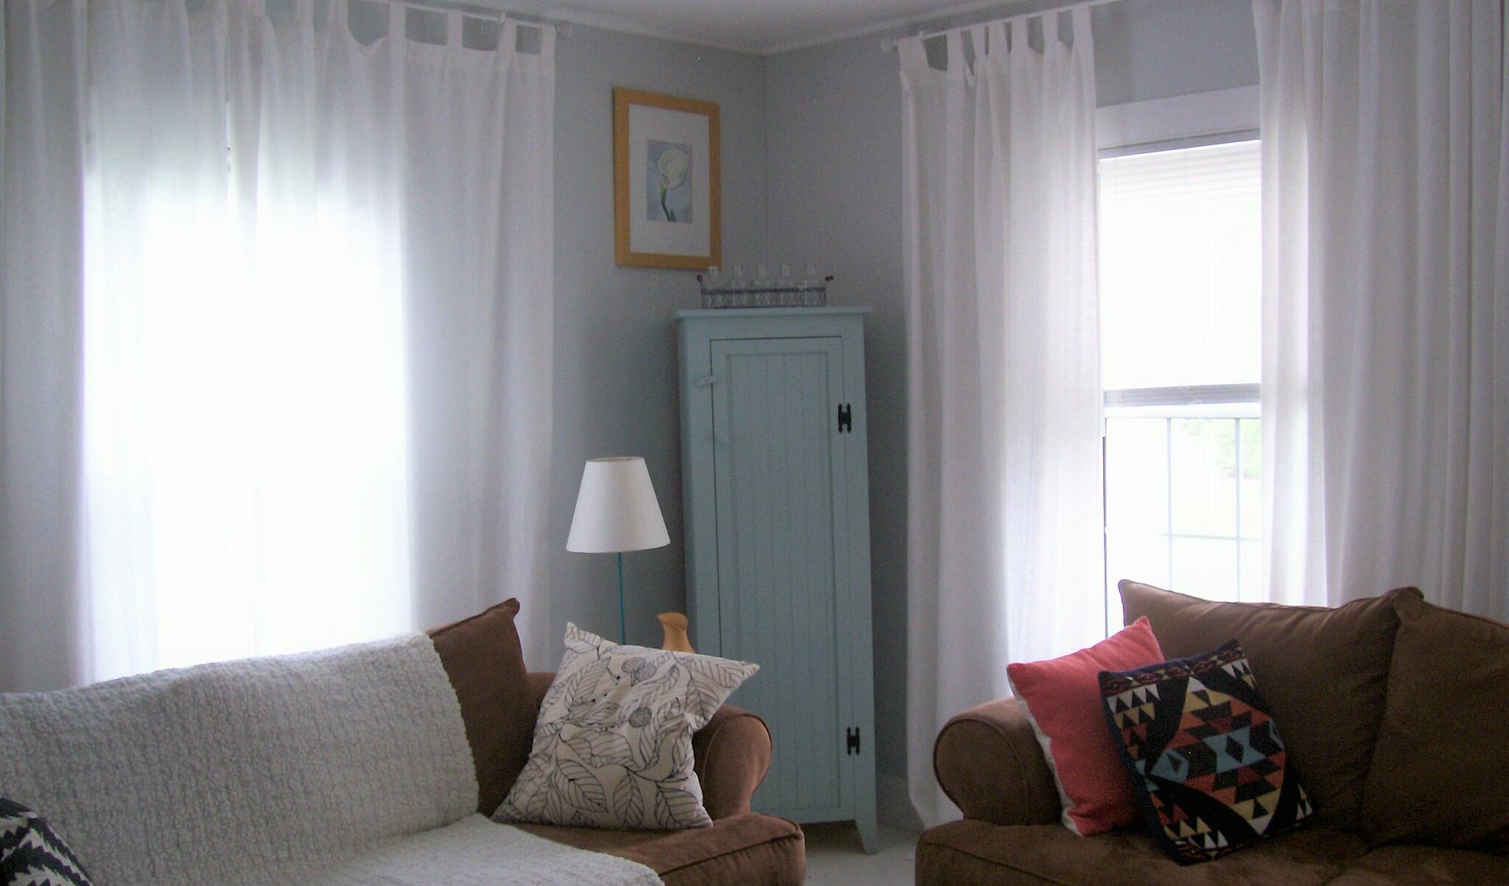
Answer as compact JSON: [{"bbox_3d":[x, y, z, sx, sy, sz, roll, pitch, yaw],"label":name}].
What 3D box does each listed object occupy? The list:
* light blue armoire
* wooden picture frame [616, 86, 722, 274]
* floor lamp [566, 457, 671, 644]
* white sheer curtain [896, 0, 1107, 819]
[{"bbox_3d":[0.063,0.405,4.370,0.560,1.591,0.345,-2,4,-7],"label":"light blue armoire"},{"bbox_3d":[-0.243,-0.772,4.394,0.025,0.507,0.422,2,6,44],"label":"wooden picture frame"},{"bbox_3d":[-0.341,0.642,3.942,0.275,1.204,0.275,-2,4,0],"label":"floor lamp"},{"bbox_3d":[0.676,0.022,4.096,0.630,2.325,0.110,2,6,44],"label":"white sheer curtain"}]

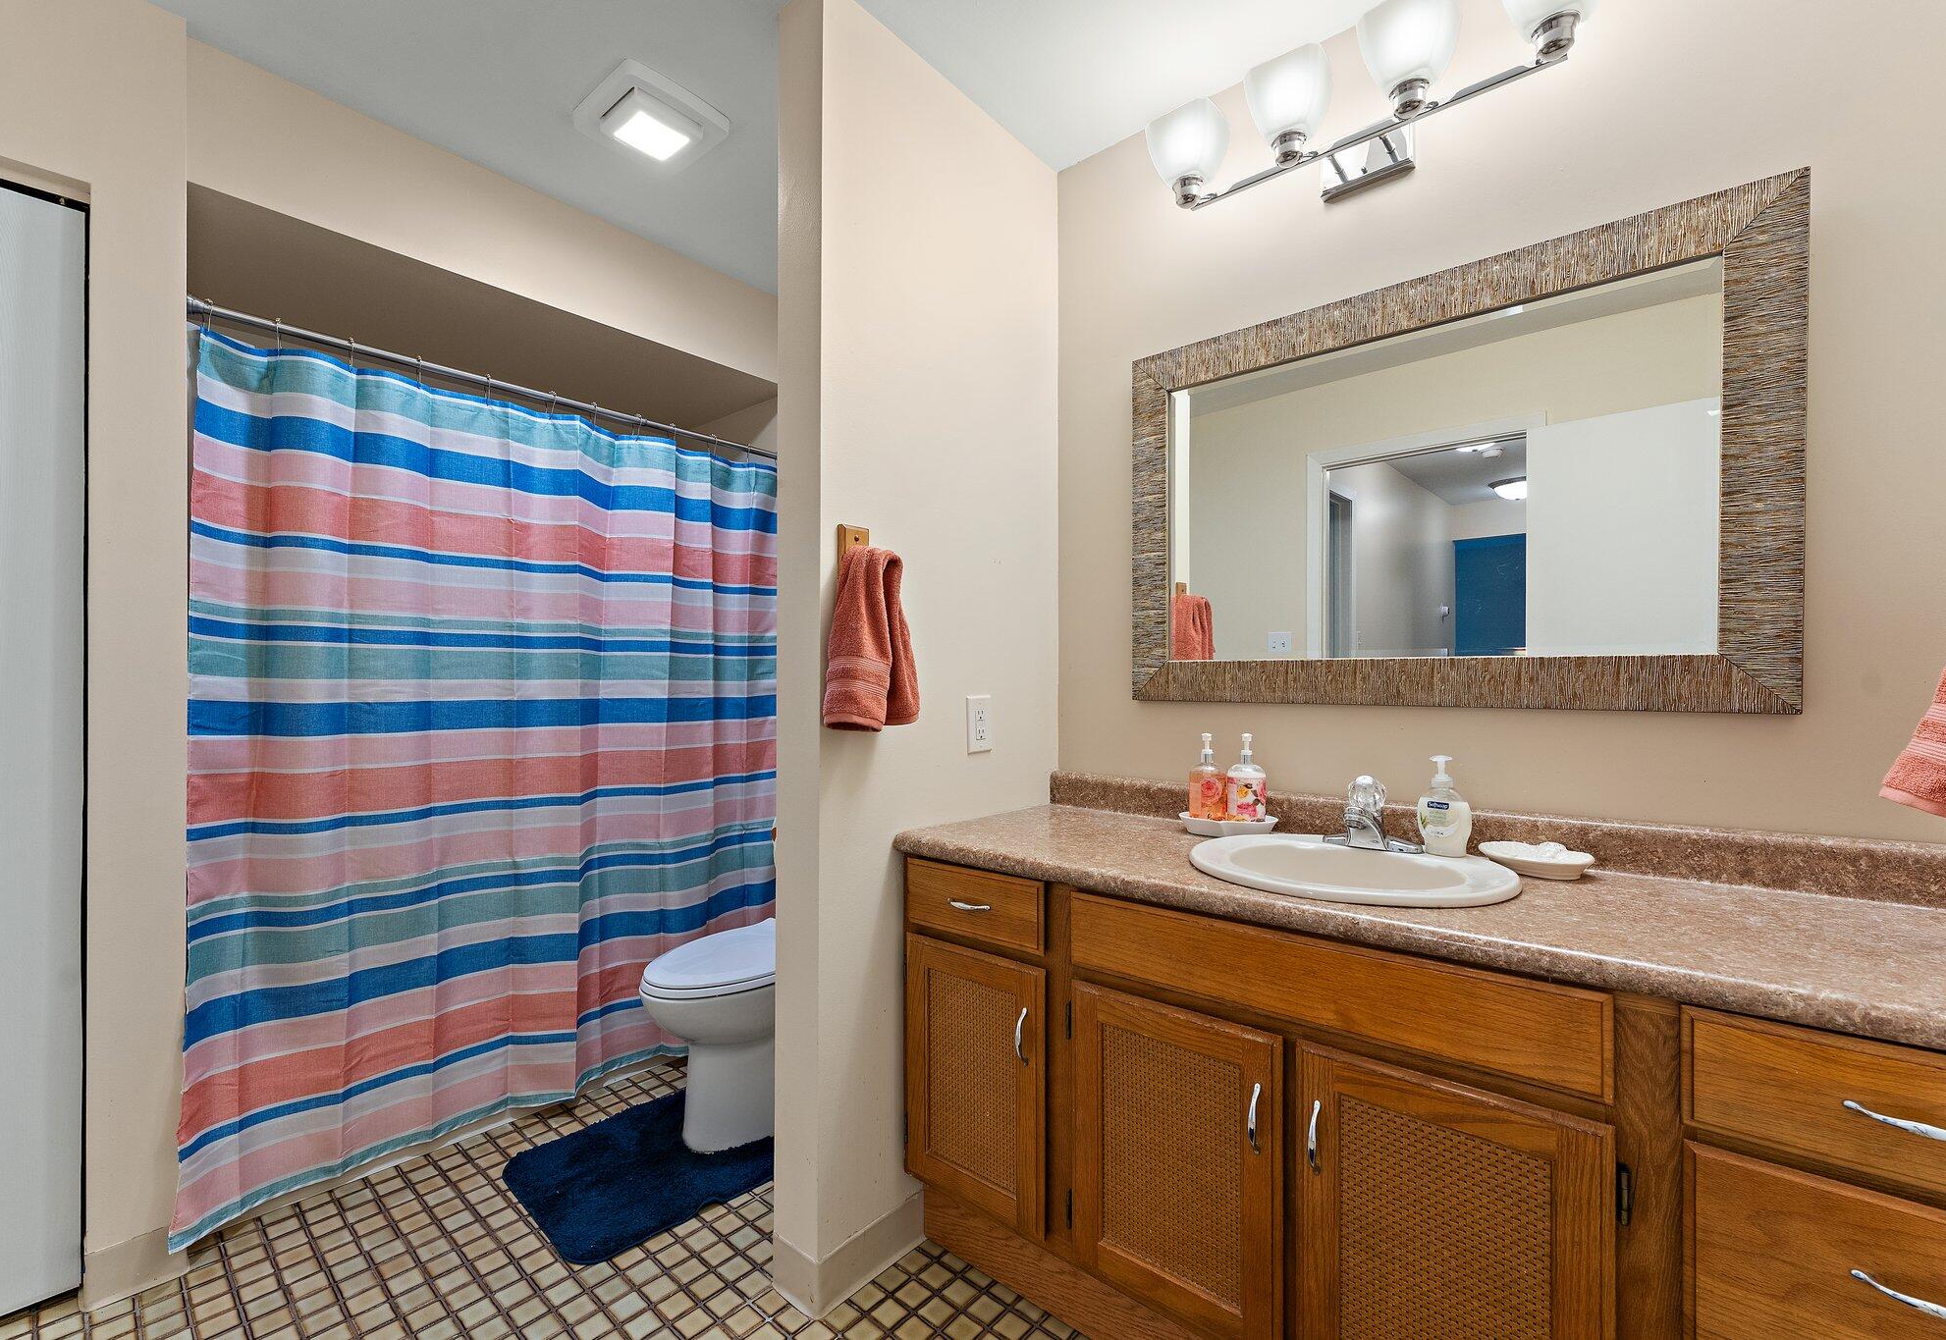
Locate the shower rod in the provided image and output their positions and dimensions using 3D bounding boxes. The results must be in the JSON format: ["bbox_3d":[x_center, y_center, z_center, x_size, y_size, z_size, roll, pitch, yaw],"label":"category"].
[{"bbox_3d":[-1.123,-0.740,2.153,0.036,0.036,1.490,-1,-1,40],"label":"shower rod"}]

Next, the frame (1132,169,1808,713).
[{"bbox_3d":[0.806,-0.331,1.503,1.094,0.796,0.032,-1,-1,40],"label":"frame"}]

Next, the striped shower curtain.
[{"bbox_3d":[-1.087,0.206,2.072,0.170,1.815,1.430,-1,-1,40],"label":"striped shower curtain"}]

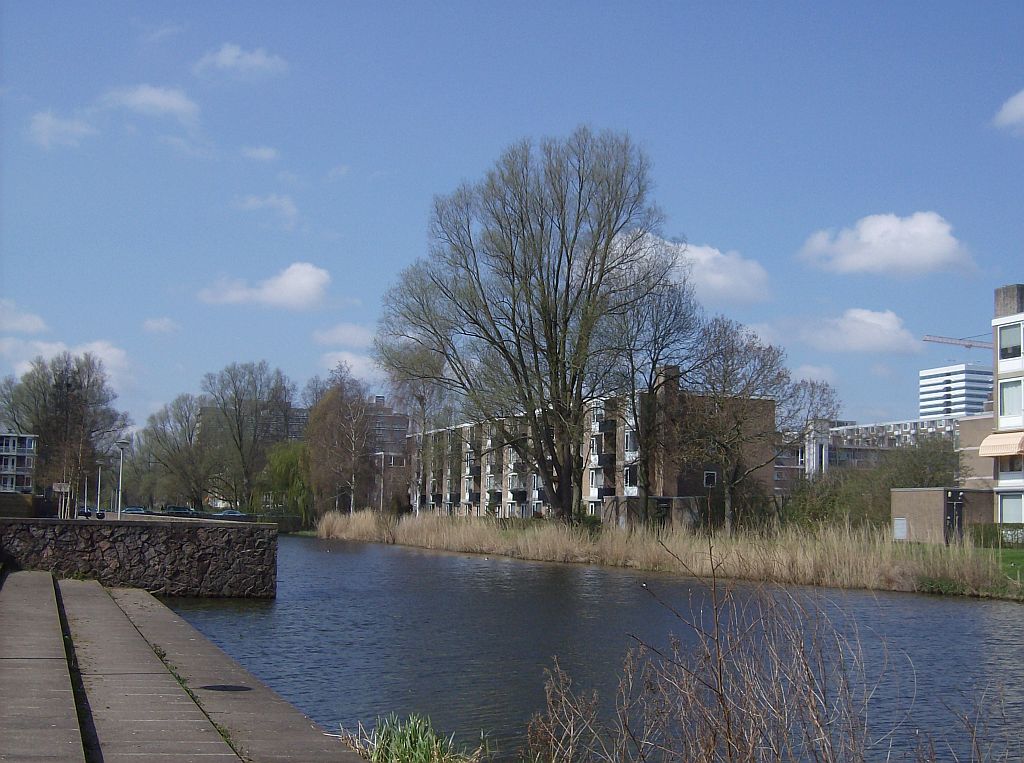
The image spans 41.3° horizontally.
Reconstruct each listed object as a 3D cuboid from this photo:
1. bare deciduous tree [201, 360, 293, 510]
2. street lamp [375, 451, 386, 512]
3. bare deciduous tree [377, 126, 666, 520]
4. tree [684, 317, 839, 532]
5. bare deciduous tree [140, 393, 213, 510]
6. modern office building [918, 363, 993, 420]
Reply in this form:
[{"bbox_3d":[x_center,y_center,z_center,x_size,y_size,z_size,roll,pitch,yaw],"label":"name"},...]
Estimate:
[{"bbox_3d":[-33.060,7.277,167.010,11.400,19.855,11.000,1,-6,0],"label":"bare deciduous tree"},{"bbox_3d":[-13.641,10.995,139.611,1.000,7.799,0.600,1,-6,0],"label":"street lamp"},{"bbox_3d":[0.350,-3.474,88.654,19.600,27.003,18.500,1,-6,0],"label":"bare deciduous tree"},{"bbox_3d":[13.655,2.594,74.380,8.600,12.435,8.400,1,-6,0],"label":"tree"},{"bbox_3d":[-40.936,9.035,164.228,8.900,15.476,9.000,1,-6,0],"label":"bare deciduous tree"},{"bbox_3d":[203.196,30.068,596.870,32.000,70.604,32.770,3,-6,-18],"label":"modern office building"}]

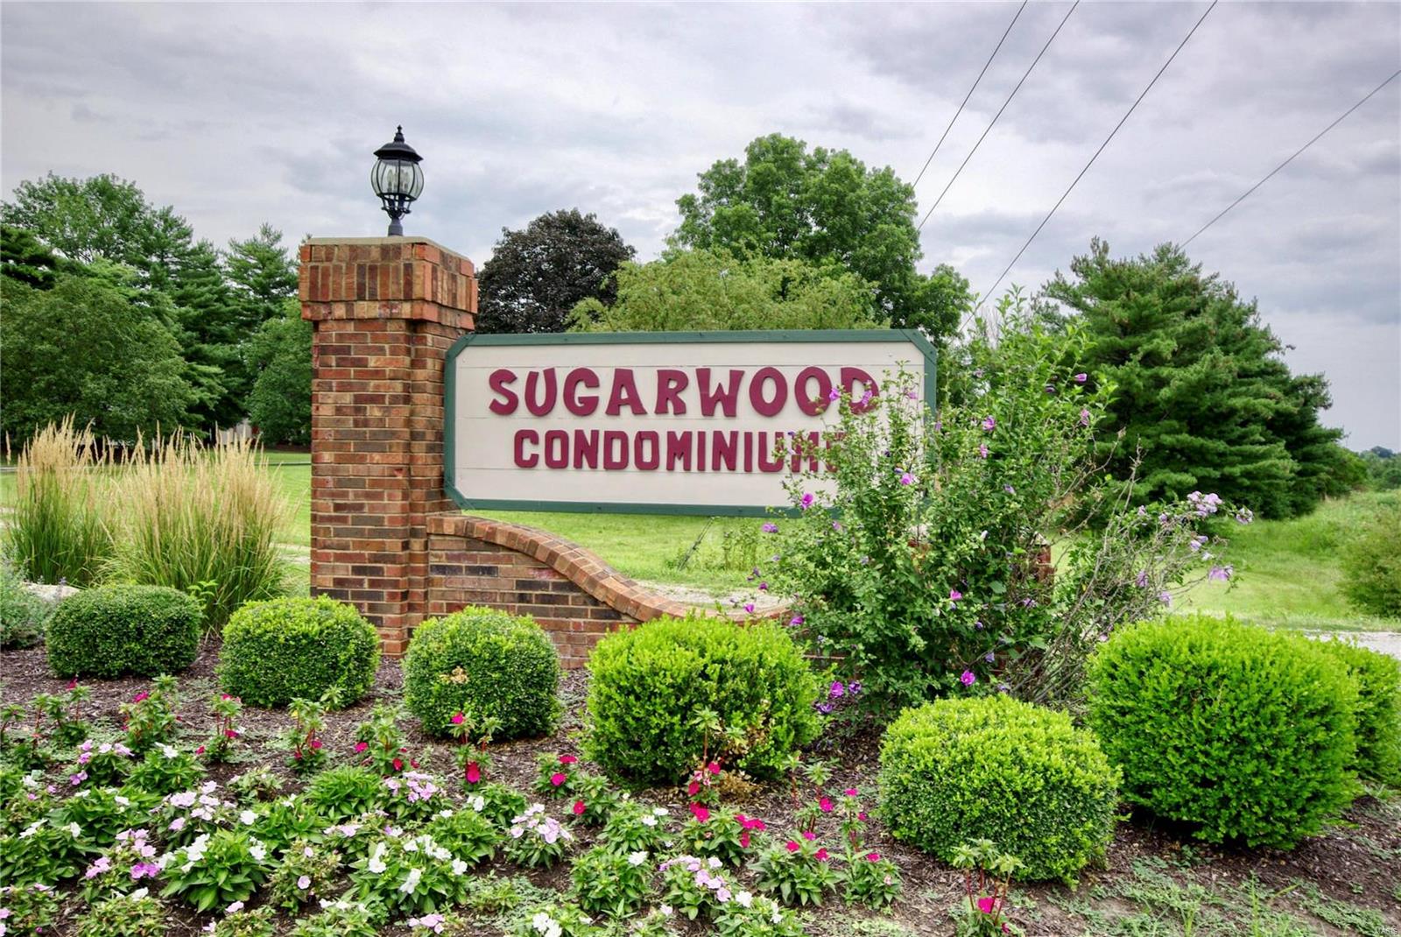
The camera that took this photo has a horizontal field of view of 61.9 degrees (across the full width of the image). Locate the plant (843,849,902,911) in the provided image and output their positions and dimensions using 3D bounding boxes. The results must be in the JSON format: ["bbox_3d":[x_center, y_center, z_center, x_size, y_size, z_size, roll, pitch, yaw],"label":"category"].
[{"bbox_3d":[0.470,1.118,3.186,0.158,0.160,0.158,1,1,0],"label":"plant"}]

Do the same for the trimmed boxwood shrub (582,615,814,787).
[{"bbox_3d":[0.016,0.907,4.870,0.940,0.585,0.880,1,1,9],"label":"trimmed boxwood shrub"}]

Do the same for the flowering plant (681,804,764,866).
[{"bbox_3d":[0.065,1.093,3.490,0.245,0.173,0.245,1,1,0],"label":"flowering plant"}]

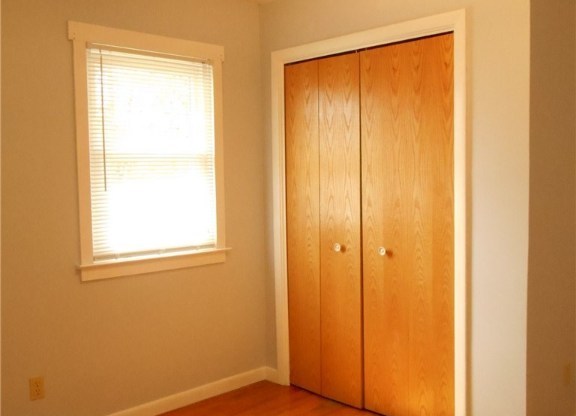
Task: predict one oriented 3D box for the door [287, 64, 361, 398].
[{"bbox_3d":[0.217,0.134,3.485,0.040,2.025,0.605,-4,4,-44],"label":"door"}]

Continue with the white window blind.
[{"bbox_3d":[-0.750,-0.295,3.276,0.785,1.112,0.040,-3,4,-42],"label":"white window blind"}]

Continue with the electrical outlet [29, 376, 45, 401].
[{"bbox_3d":[-1.240,0.894,2.850,0.072,0.116,0.010,-3,4,-42],"label":"electrical outlet"}]

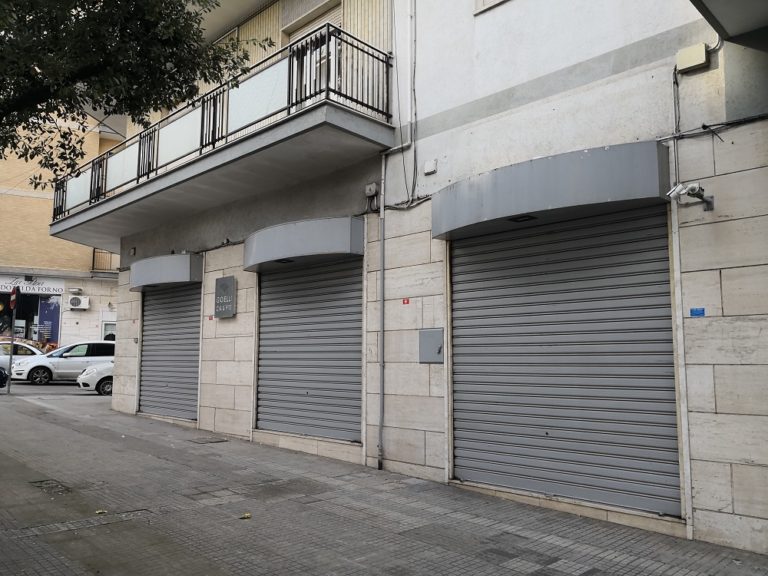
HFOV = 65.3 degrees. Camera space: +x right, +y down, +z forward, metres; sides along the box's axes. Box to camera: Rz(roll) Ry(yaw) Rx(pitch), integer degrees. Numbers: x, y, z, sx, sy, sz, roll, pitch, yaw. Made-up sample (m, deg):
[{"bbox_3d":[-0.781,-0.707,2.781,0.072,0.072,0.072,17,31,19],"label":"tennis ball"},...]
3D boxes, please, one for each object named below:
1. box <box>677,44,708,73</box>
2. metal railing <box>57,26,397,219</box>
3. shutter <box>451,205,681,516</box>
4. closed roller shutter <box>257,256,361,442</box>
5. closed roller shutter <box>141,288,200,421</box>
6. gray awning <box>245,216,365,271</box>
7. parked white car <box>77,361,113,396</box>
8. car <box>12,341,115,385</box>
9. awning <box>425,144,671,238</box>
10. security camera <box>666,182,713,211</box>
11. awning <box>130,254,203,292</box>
[{"bbox_3d":[2.824,-2.084,5.477,0.242,0.185,0.103,-6,-10,43],"label":"box"},{"bbox_3d":[-3.770,-2.167,11.047,9.713,1.257,1.236,-6,-10,43],"label":"metal railing"},{"bbox_3d":[1.748,0.730,6.319,2.514,2.847,0.082,-6,-10,43],"label":"shutter"},{"bbox_3d":[-1.196,0.922,9.131,2.477,2.571,0.082,-6,-10,43],"label":"closed roller shutter"},{"bbox_3d":[-4.359,1.272,12.133,2.451,2.583,0.082,-6,-10,43],"label":"closed roller shutter"},{"bbox_3d":[-1.403,-0.649,9.038,2.565,0.556,0.577,-6,-10,43],"label":"gray awning"},{"bbox_3d":[-7.781,2.713,19.658,4.050,1.490,1.700,4,-8,-28],"label":"parked white car"},{"bbox_3d":[-11.817,2.933,23.669,4.770,1.660,1.880,4,-8,-28],"label":"car"},{"bbox_3d":[1.518,-0.978,6.252,2.611,0.556,0.597,-6,-10,43],"label":"awning"},{"bbox_3d":[2.712,-0.802,5.316,0.299,0.237,0.258,-6,-10,43],"label":"security camera"},{"bbox_3d":[-4.565,-0.292,12.067,2.637,0.556,0.536,-6,-10,43],"label":"awning"}]

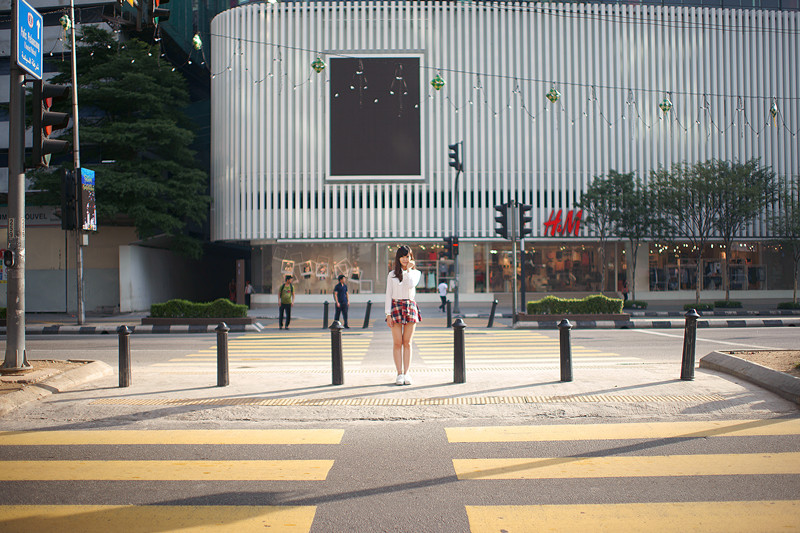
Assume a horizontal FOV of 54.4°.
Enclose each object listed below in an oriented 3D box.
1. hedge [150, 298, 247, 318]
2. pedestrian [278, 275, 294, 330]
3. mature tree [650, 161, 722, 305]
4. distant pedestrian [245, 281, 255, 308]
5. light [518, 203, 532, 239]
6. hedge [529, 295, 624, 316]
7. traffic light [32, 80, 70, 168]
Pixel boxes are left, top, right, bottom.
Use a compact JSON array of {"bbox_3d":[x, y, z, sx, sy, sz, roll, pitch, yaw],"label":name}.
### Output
[{"bbox_3d":[-6.559,1.364,25.375,3.025,0.619,0.761,0,-2,0],"label":"hedge"},{"bbox_3d":[-3.561,1.142,24.461,0.507,1.705,0.335,0,-2,-7],"label":"pedestrian"},{"bbox_3d":[13.538,-1.536,36.743,3.146,6.648,3.045,0,-2,0],"label":"mature tree"},{"bbox_3d":[-8.709,1.667,45.000,0.420,1.678,0.500,0,-2,-28],"label":"distant pedestrian"},{"bbox_3d":[3.937,-1.422,24.200,0.390,1.120,0.380,-1,-2,7],"label":"light"},{"bbox_3d":[5.688,1.231,25.200,3.050,0.680,1.000,0,-2,-3],"label":"hedge"},{"bbox_3d":[-4.549,-1.850,10.150,0.400,1.142,0.360,0,-1,0],"label":"traffic light"}]

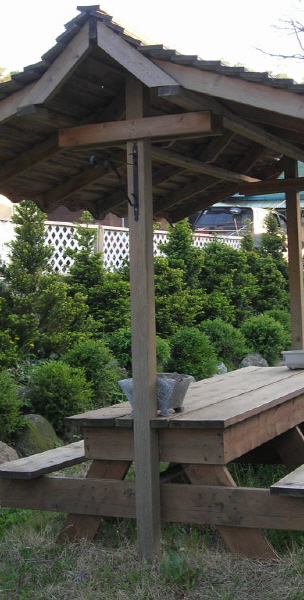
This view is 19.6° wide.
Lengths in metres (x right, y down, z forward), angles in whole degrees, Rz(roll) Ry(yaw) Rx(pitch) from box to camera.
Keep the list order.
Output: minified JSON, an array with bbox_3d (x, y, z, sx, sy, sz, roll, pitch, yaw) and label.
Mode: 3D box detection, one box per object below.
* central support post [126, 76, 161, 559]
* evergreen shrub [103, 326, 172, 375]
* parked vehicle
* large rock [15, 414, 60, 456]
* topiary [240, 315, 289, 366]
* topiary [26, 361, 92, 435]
[{"bbox_3d":[-0.044,0.091,4.672,0.094,2.548,0.094,-2,0,25],"label":"central support post"},{"bbox_3d":[-0.169,0.607,9.600,0.700,0.640,0.680,-2,0,0],"label":"evergreen shrub"},{"bbox_3d":[2.921,-1.459,24.655,1.780,1.900,4.600,-2,0,27],"label":"parked vehicle"},{"bbox_3d":[-1.019,1.222,7.750,0.460,0.430,0.420,-2,0,-7],"label":"large rock"},{"bbox_3d":[1.563,0.577,12.200,0.670,0.740,0.670,-2,0,7],"label":"topiary"},{"bbox_3d":[-0.843,0.888,8.000,0.600,0.660,0.600,-2,0,0],"label":"topiary"}]

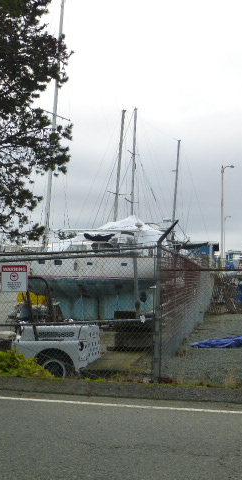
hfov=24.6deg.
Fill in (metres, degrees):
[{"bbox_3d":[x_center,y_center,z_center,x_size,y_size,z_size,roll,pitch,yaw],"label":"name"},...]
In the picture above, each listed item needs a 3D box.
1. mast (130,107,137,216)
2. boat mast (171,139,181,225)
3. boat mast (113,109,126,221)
[{"bbox_3d":[0.907,-4.929,40.332,0.180,9.670,0.180,2,-4,0],"label":"mast"},{"bbox_3d":[4.004,-3.652,40.255,0.160,7.420,0.160,4,-4,0],"label":"boat mast"},{"bbox_3d":[-0.118,-4.289,36.298,0.190,8.690,0.190,4,-4,0],"label":"boat mast"}]

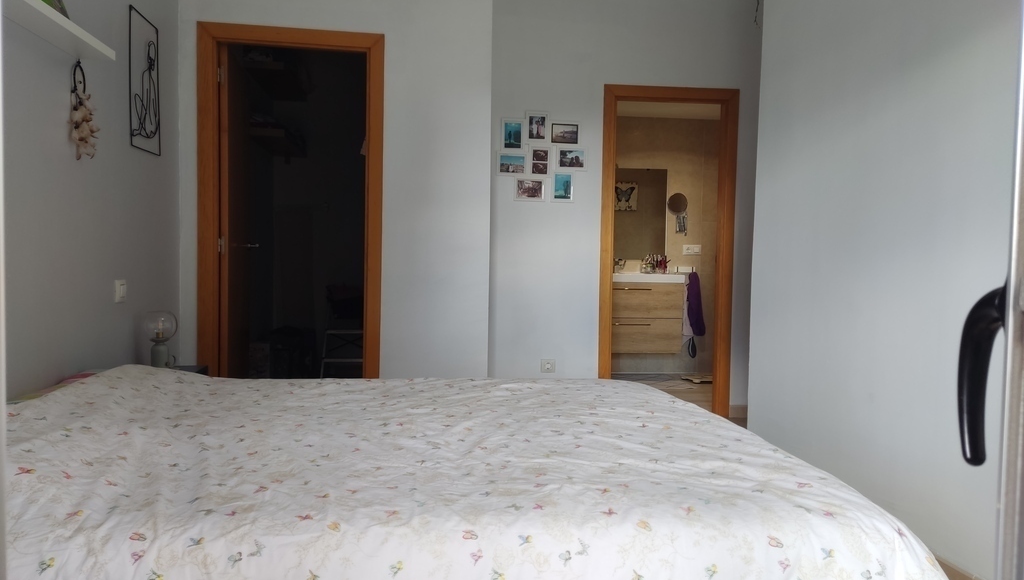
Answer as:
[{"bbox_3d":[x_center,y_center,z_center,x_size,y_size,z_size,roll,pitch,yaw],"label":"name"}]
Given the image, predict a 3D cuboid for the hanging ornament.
[{"bbox_3d":[-1.370,-0.579,2.381,0.070,0.315,0.120,1,3,-8],"label":"hanging ornament"}]

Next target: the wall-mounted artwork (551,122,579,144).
[{"bbox_3d":[0.317,-0.942,4.450,0.177,0.137,0.022,1,3,-8],"label":"wall-mounted artwork"}]

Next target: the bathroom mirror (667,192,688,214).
[{"bbox_3d":[1.401,-0.731,6.252,0.189,0.185,0.030,1,3,-8],"label":"bathroom mirror"}]

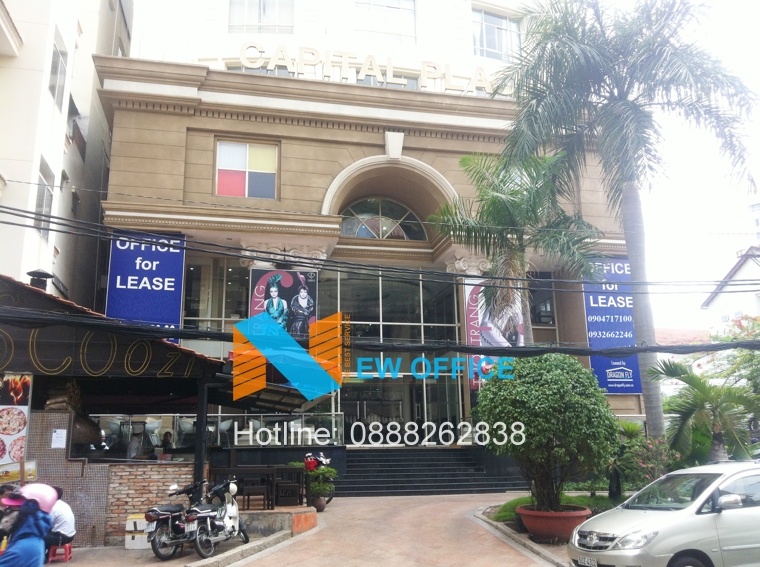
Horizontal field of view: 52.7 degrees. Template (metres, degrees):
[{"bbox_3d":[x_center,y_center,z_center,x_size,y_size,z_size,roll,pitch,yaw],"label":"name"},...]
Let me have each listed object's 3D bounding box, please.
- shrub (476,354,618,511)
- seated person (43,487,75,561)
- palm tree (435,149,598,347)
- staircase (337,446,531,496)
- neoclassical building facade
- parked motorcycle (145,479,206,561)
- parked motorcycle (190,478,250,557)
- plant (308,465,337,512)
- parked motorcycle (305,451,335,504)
[{"bbox_3d":[2.625,2.418,12.388,2.271,2.459,2.202,-1,-14,0],"label":"shrub"},{"bbox_3d":[-5.160,3.833,12.238,0.620,1.170,0.480,-1,-14,0],"label":"seated person"},{"bbox_3d":[3.548,0.936,19.037,4.400,8.800,4.400,-1,-14,0],"label":"palm tree"},{"bbox_3d":[1.236,5.850,24.011,6.400,1.420,2.800,2,-14,-13],"label":"staircase"},{"bbox_3d":[-0.029,-0.569,25.053,17.516,11.547,3.000,2,-14,-13],"label":"neoclassical building facade"},{"bbox_3d":[-3.214,3.900,12.776,0.680,1.080,1.870,-7,-15,22],"label":"parked motorcycle"},{"bbox_3d":[-2.586,3.887,12.783,0.680,1.080,1.870,-6,-15,20],"label":"parked motorcycle"},{"bbox_3d":[-1.233,4.344,16.314,0.580,0.970,0.580,-1,-14,0],"label":"plant"},{"bbox_3d":[-1.649,4.499,17.524,1.870,1.100,0.680,-14,-19,43],"label":"parked motorcycle"}]

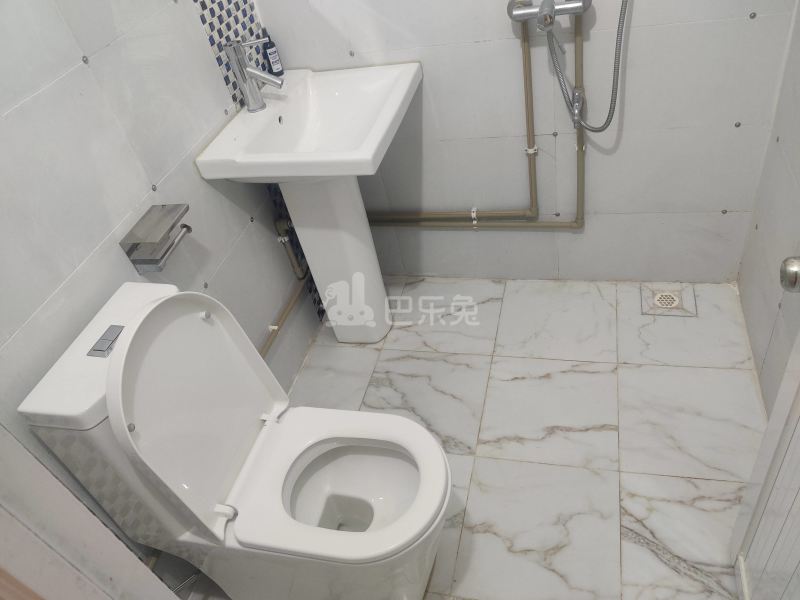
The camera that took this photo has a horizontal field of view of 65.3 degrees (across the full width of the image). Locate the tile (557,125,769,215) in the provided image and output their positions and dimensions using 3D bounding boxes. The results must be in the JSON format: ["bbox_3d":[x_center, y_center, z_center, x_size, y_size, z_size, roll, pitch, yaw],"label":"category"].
[{"bbox_3d":[0.796,-0.398,1.951,0.594,0.300,0.010,2,43,17],"label":"tile"}]

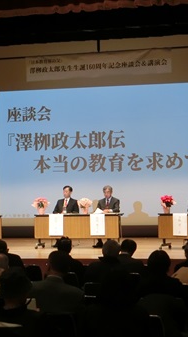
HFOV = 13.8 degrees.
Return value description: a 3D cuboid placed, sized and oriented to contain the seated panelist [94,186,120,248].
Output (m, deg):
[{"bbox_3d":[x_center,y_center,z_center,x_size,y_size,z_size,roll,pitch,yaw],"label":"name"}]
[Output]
[{"bbox_3d":[0.259,1.002,16.387,0.500,1.290,0.780,-1,-1,11],"label":"seated panelist"}]

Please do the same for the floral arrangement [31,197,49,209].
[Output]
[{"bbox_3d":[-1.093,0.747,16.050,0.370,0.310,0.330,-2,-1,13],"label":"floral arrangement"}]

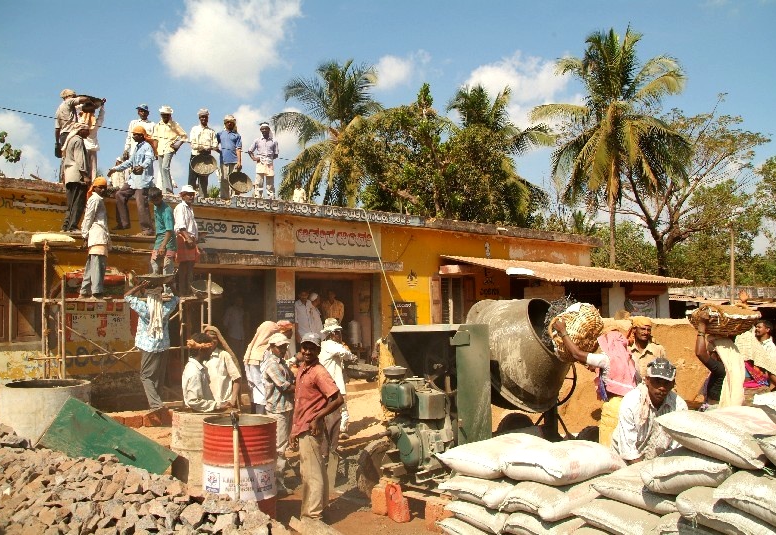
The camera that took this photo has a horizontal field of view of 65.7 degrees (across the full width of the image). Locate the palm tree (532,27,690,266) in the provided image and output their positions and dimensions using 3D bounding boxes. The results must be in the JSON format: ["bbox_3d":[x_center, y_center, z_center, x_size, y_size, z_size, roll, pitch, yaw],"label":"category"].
[{"bbox_3d":[10.876,-4.150,28.595,7.600,15.000,7.600,-1,-3,0],"label":"palm tree"}]

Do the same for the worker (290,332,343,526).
[{"bbox_3d":[-0.595,1.296,4.994,0.360,1.630,0.500,4,-6,-41],"label":"worker"}]

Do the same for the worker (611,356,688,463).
[{"bbox_3d":[1.601,1.251,3.663,0.520,1.500,0.450,-1,-5,14],"label":"worker"}]

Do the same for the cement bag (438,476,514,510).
[{"bbox_3d":[0.690,1.480,3.980,0.620,0.170,0.460,4,-7,-43],"label":"cement bag"}]

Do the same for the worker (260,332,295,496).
[{"bbox_3d":[-1.086,1.453,5.907,0.350,1.620,0.460,-1,-3,12],"label":"worker"}]

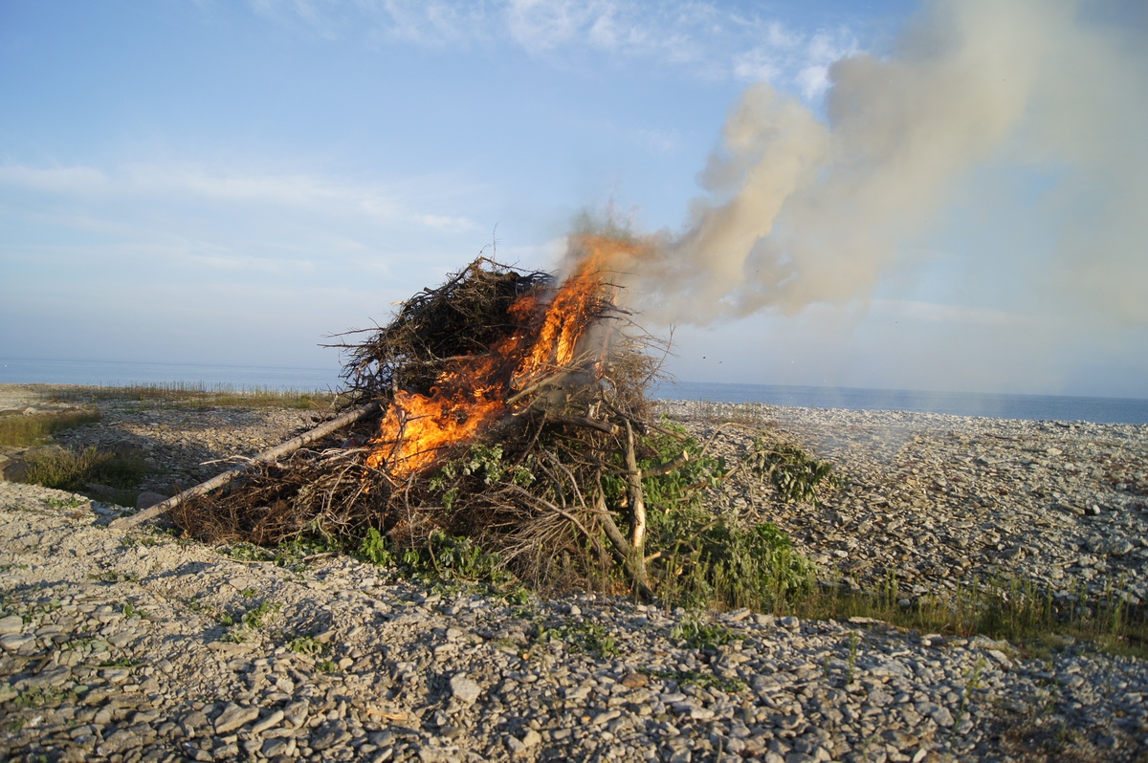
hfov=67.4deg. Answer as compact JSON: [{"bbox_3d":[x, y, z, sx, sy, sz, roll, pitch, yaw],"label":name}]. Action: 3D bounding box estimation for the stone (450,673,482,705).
[{"bbox_3d":[-0.538,1.535,4.300,0.145,0.060,0.135,6,31,6],"label":"stone"}]

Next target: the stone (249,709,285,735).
[{"bbox_3d":[-1.357,1.502,3.800,0.155,0.040,0.075,-22,18,-23],"label":"stone"}]

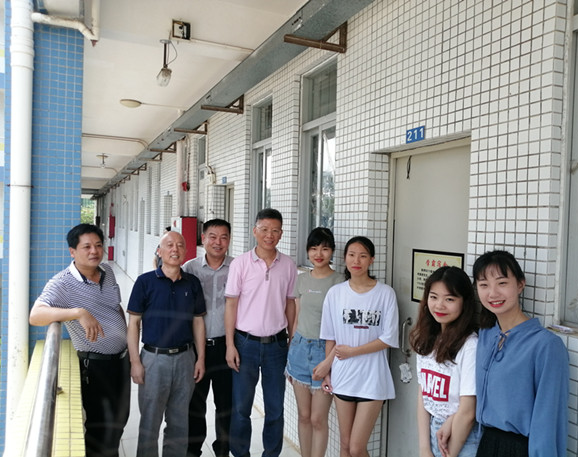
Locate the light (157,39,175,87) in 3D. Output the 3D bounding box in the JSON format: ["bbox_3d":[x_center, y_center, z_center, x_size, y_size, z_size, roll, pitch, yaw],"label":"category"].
[{"bbox_3d":[-0.883,-1.164,3.256,0.115,0.328,0.115,1,1,-25],"label":"light"}]

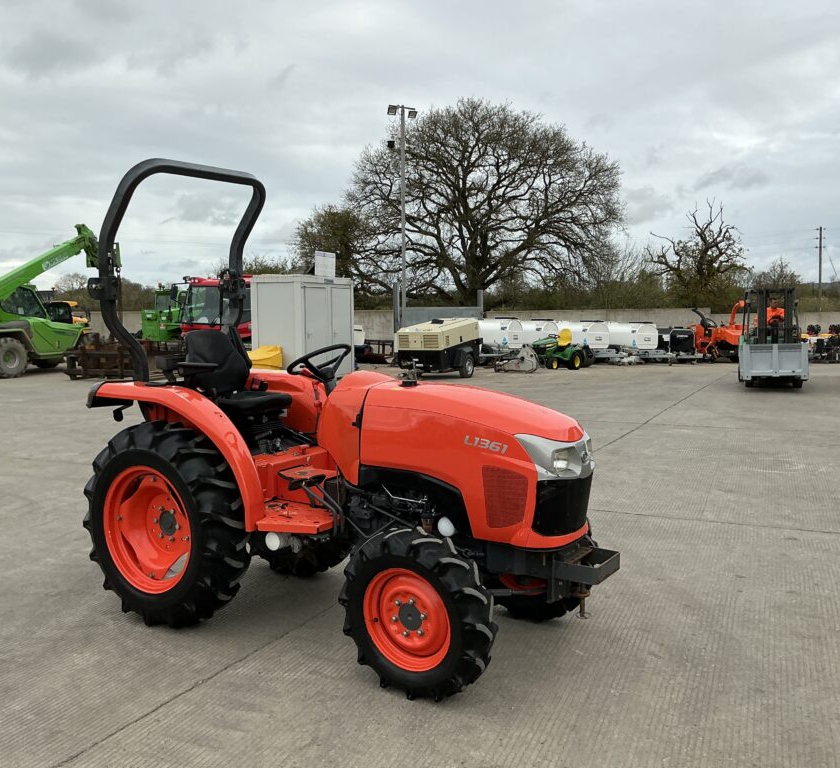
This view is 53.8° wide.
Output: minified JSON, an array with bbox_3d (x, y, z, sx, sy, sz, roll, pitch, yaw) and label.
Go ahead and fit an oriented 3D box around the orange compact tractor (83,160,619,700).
[{"bbox_3d":[-0.469,0.036,4.409,3.080,2.440,1.340,3,6,32],"label":"orange compact tractor"}]

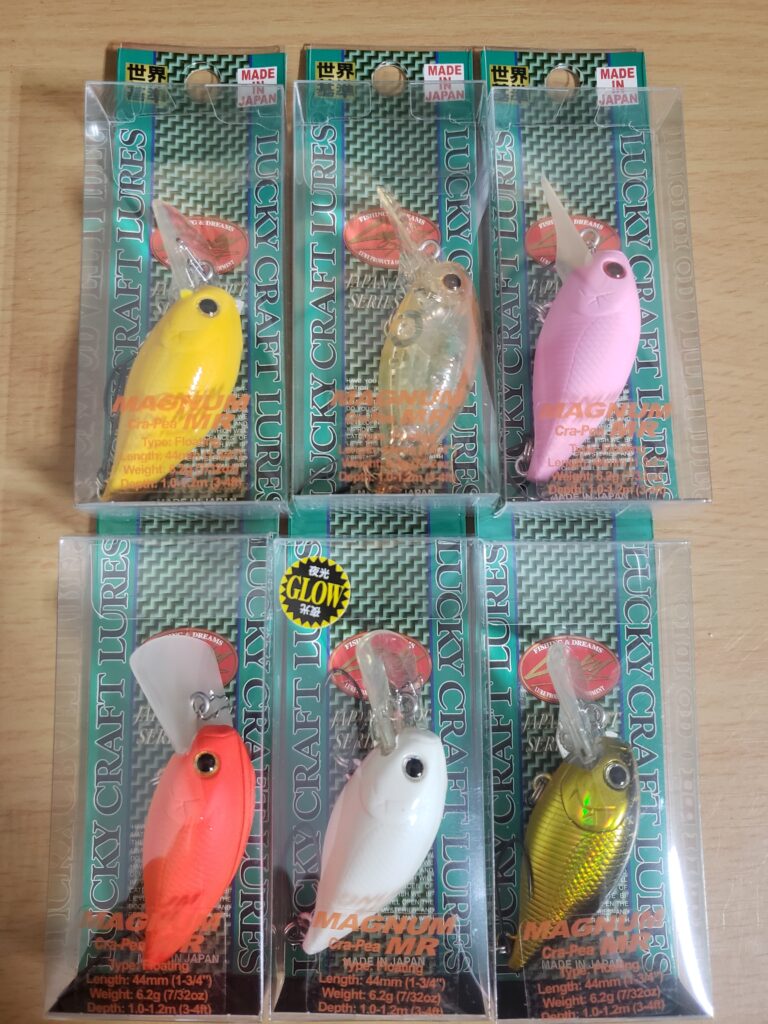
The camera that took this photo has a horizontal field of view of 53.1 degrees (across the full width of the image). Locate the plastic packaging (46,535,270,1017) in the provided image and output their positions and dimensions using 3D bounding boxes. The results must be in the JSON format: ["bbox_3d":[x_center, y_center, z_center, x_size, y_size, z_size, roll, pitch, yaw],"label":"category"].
[{"bbox_3d":[-0.037,0.041,0.136,0.036,0.013,0.084,0,84,1],"label":"plastic packaging"}]

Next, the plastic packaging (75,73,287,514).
[{"bbox_3d":[-0.036,-0.042,0.143,0.036,0.013,0.084,-1,83,-2],"label":"plastic packaging"}]

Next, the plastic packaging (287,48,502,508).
[{"bbox_3d":[0.002,-0.044,0.145,0.036,0.013,0.084,-1,83,-1],"label":"plastic packaging"}]

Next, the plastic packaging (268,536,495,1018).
[{"bbox_3d":[-0.001,0.042,0.136,0.036,0.013,0.084,0,84,1],"label":"plastic packaging"}]

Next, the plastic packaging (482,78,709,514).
[{"bbox_3d":[0.038,-0.043,0.146,0.036,0.013,0.084,-1,83,-1],"label":"plastic packaging"}]

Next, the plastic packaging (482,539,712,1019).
[{"bbox_3d":[0.036,0.042,0.137,0.036,0.013,0.084,-1,84,0],"label":"plastic packaging"}]

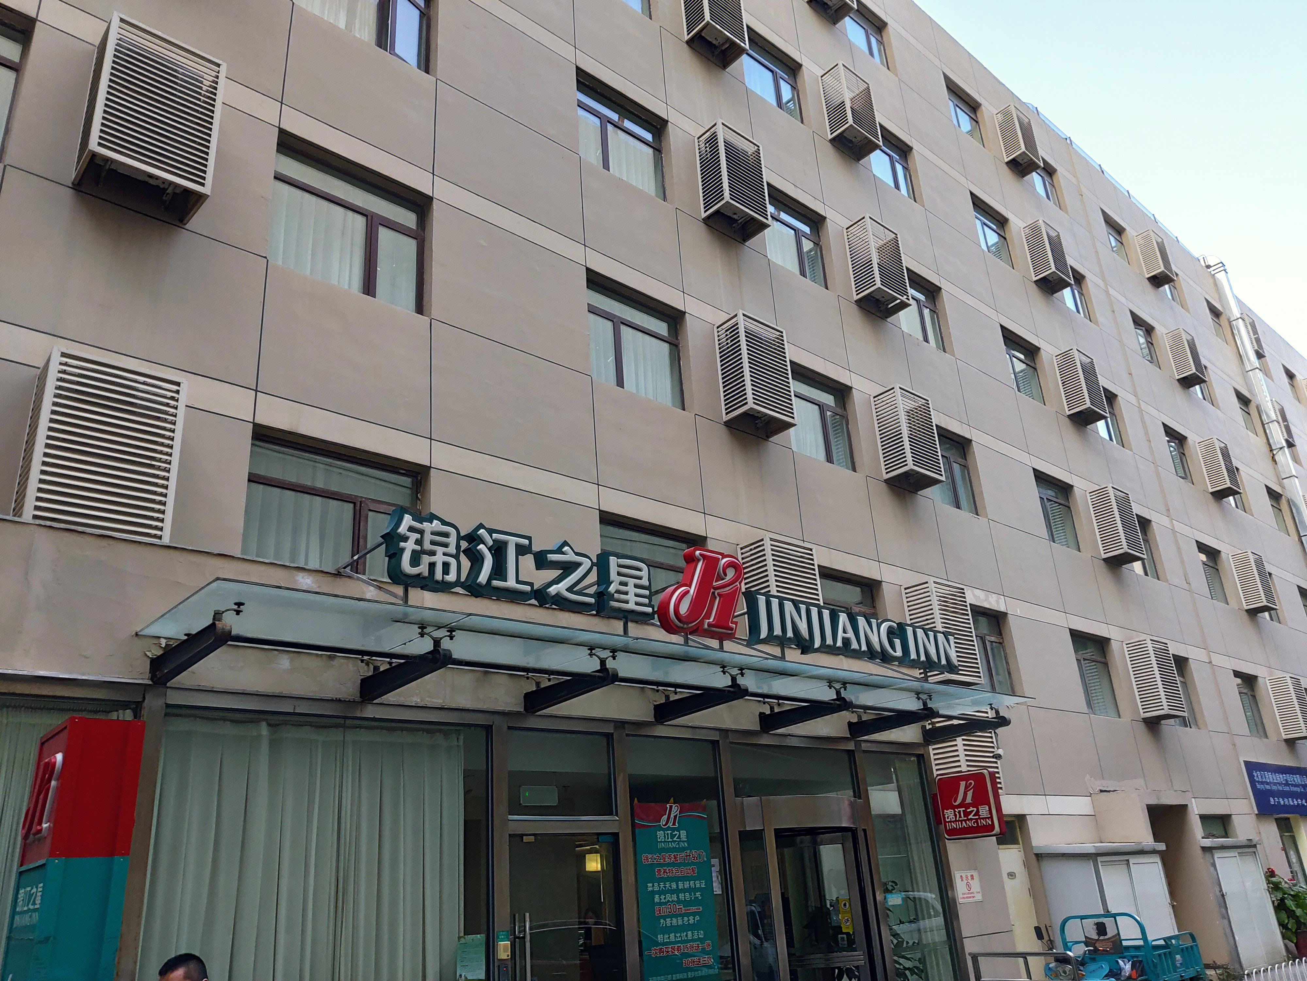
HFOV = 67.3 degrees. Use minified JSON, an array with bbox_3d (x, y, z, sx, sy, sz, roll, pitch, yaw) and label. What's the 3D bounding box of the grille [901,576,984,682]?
[{"bbox_3d":[4.206,2.075,14.221,0.946,1.403,0.463,16,-29,-40],"label":"grille"}]

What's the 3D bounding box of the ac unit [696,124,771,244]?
[{"bbox_3d":[1.149,-4.469,14.241,0.884,1.415,0.482,16,-29,-40],"label":"ac unit"}]

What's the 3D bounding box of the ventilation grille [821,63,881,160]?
[{"bbox_3d":[3.565,-6.847,17.753,0.884,1.415,0.482,16,-29,-40],"label":"ventilation grille"}]

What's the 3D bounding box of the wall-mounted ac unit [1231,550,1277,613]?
[{"bbox_3d":[16.181,2.495,26.473,0.929,1.499,0.505,16,-29,-40],"label":"wall-mounted ac unit"}]

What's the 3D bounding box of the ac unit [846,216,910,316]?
[{"bbox_3d":[3.767,-3.751,16.492,0.884,1.415,0.482,16,-29,-40],"label":"ac unit"}]

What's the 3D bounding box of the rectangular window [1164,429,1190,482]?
[{"bbox_3d":[14.229,-0.860,26.765,1.733,1.586,0.120,16,-29,-40],"label":"rectangular window"}]

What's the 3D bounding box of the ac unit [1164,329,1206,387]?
[{"bbox_3d":[15.808,-3.930,29.137,0.934,1.496,0.505,16,-29,-40],"label":"ac unit"}]

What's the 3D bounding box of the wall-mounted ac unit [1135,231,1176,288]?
[{"bbox_3d":[14.669,-6.770,28.707,0.884,1.415,0.482,16,-29,-40],"label":"wall-mounted ac unit"}]

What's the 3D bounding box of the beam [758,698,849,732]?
[{"bbox_3d":[1.437,2.108,9.226,0.093,0.150,1.024,16,-29,-40],"label":"beam"}]

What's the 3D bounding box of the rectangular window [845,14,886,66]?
[{"bbox_3d":[4.310,-9.385,20.352,1.680,1.528,0.092,16,-29,-40],"label":"rectangular window"}]

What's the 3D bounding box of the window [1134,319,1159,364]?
[{"bbox_3d":[13.247,-3.890,26.605,1.659,1.483,0.092,16,-29,-40],"label":"window"}]

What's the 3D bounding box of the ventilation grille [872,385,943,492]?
[{"bbox_3d":[4.167,-0.845,16.041,0.940,1.487,0.505,16,-29,-40],"label":"ventilation grille"}]

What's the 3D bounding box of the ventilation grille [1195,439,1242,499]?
[{"bbox_3d":[15.355,-0.593,26.629,0.901,1.422,0.482,16,-29,-40],"label":"ventilation grille"}]

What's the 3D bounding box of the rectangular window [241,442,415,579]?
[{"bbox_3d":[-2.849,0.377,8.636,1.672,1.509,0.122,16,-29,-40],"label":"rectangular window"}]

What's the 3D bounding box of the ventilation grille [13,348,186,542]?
[{"bbox_3d":[-4.171,-0.216,7.409,0.933,1.487,0.505,16,-29,-40],"label":"ventilation grille"}]

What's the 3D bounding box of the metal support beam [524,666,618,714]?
[{"bbox_3d":[-0.635,1.543,7.532,0.081,0.161,1.066,16,-29,-40],"label":"metal support beam"}]

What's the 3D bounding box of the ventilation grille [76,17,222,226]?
[{"bbox_3d":[-4.204,-3.105,8.243,0.881,1.420,0.477,16,-29,-40],"label":"ventilation grille"}]

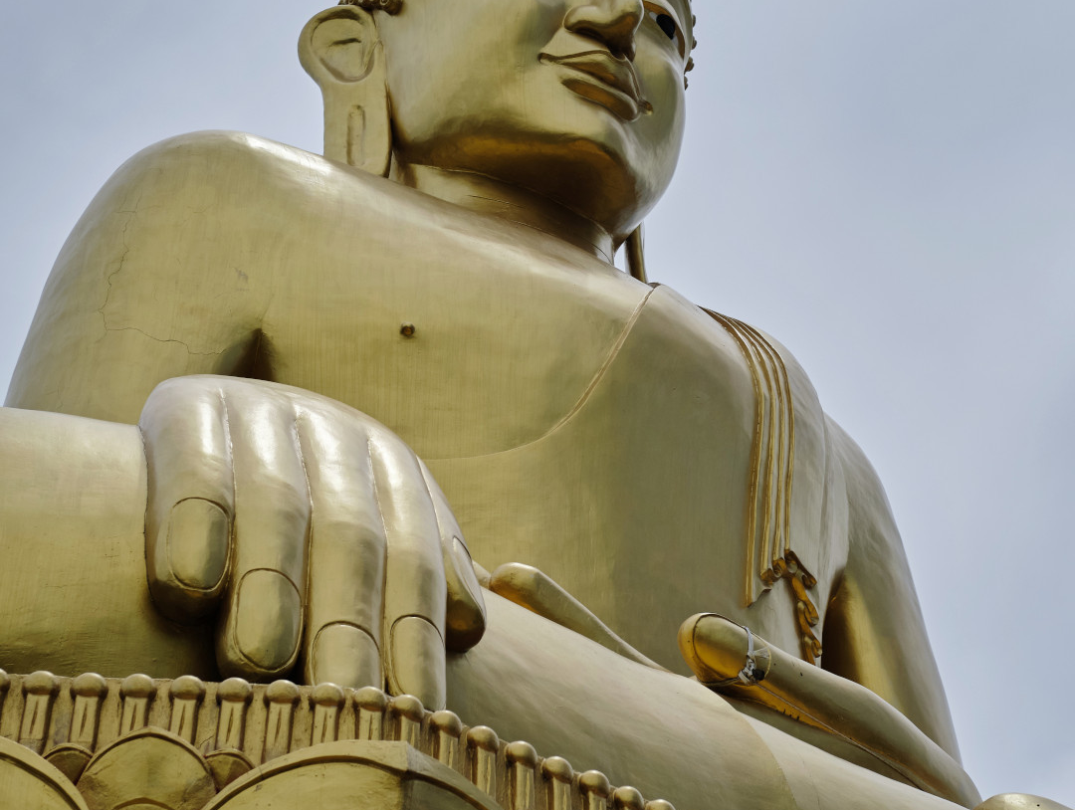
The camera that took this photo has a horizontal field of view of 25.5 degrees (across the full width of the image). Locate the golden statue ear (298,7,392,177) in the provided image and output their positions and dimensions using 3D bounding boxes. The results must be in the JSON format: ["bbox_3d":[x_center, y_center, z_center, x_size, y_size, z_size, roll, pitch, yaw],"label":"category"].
[{"bbox_3d":[-1.190,-1.956,15.200,0.580,1.420,0.300,-10,-38,14],"label":"golden statue ear"}]

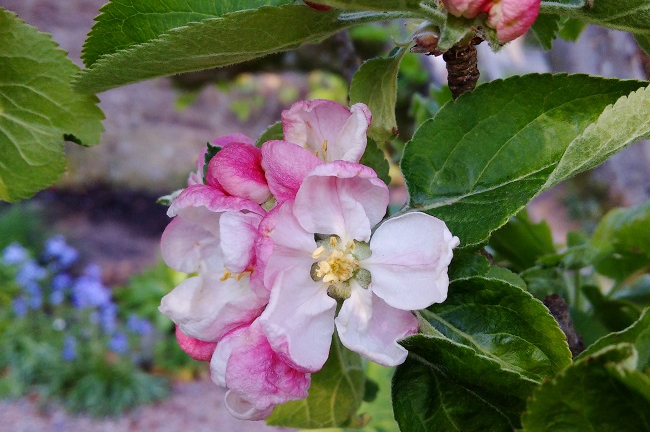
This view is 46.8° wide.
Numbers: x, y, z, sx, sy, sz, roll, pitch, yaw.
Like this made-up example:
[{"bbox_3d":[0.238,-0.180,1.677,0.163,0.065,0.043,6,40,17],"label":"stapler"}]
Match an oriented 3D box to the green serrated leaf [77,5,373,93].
[{"bbox_3d":[-0.027,-0.044,0.200,0.077,0.016,0.018,-15,11,-3],"label":"green serrated leaf"}]

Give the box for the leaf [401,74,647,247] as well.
[{"bbox_3d":[0.057,-0.016,0.213,0.073,0.041,0.024,-20,12,-8],"label":"leaf"}]

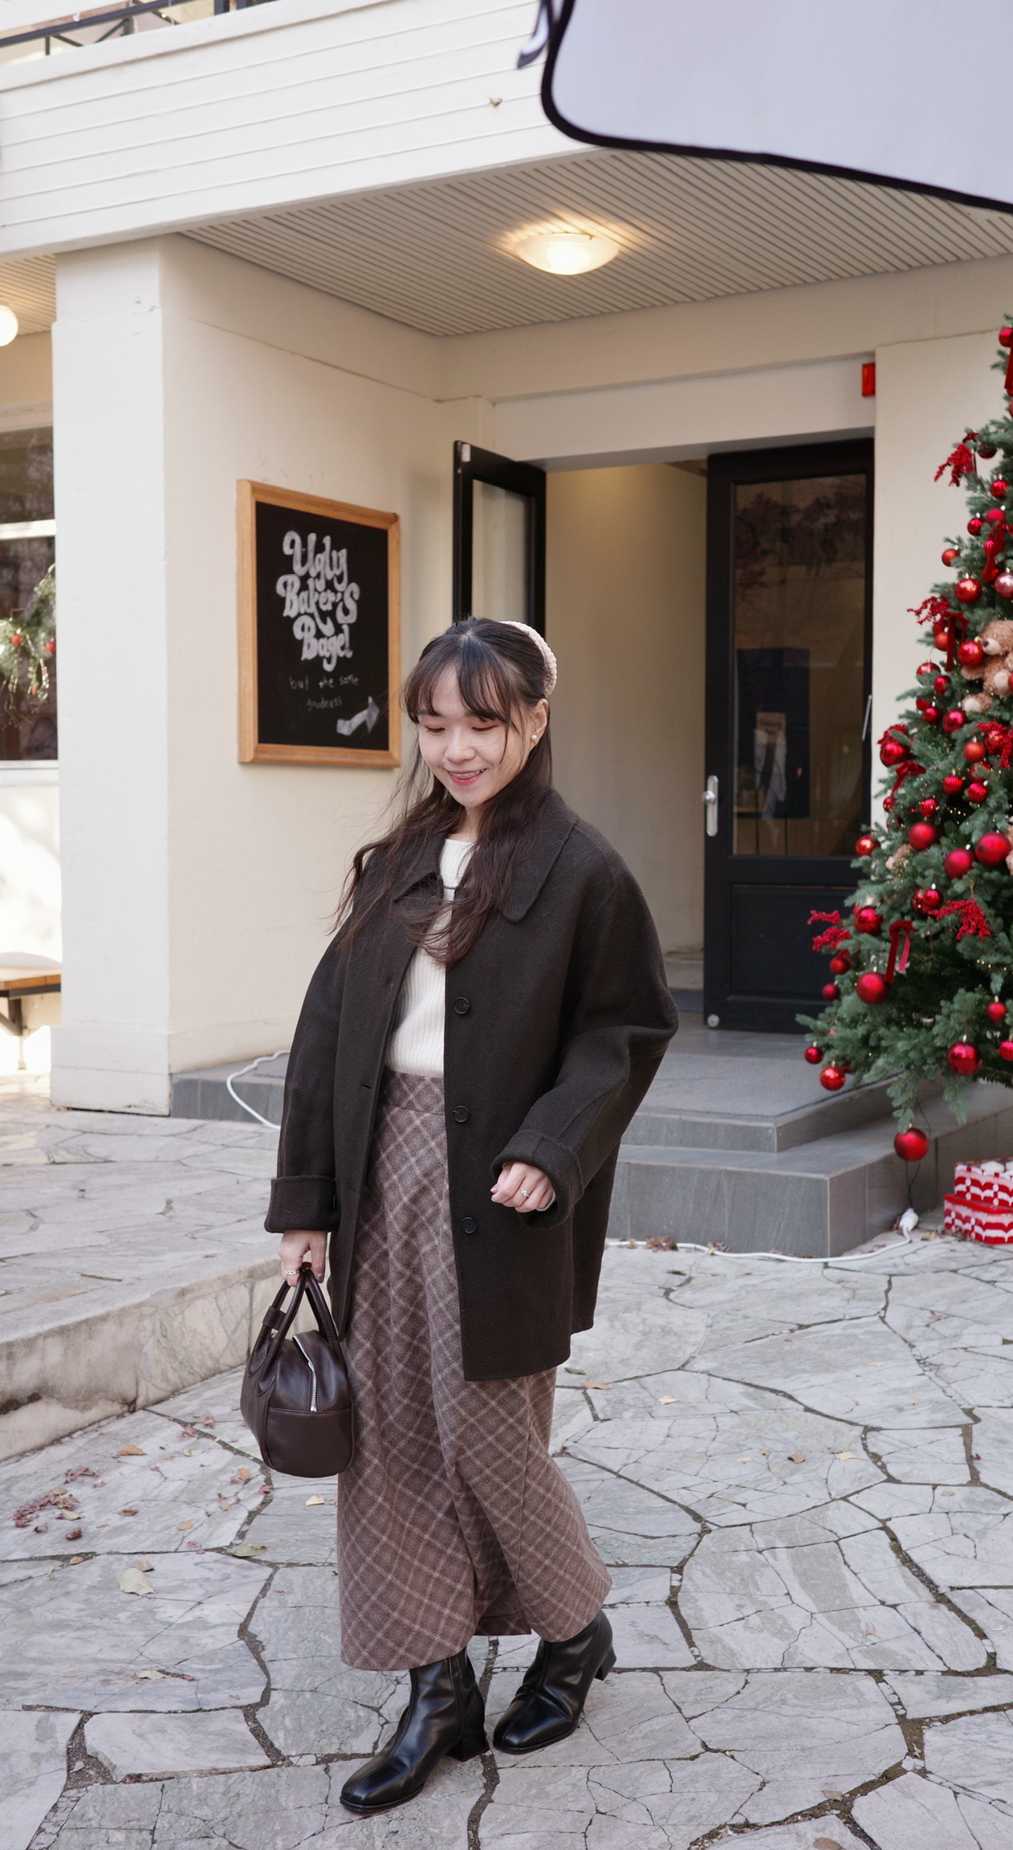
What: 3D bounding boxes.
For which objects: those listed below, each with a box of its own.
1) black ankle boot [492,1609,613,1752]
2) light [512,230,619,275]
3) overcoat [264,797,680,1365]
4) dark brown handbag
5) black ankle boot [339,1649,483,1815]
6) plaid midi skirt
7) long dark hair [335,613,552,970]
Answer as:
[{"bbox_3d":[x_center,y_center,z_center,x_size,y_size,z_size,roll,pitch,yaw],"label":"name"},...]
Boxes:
[{"bbox_3d":[0.070,1.026,2.910,0.095,0.185,0.250,3,17,45],"label":"black ankle boot"},{"bbox_3d":[0.217,-2.429,7.537,0.395,0.100,0.395,0,3,0],"label":"light"},{"bbox_3d":[-0.045,0.214,2.800,0.560,0.790,0.380,2,4,28],"label":"overcoat"},{"bbox_3d":[-0.295,0.625,2.890,0.140,0.280,0.250,-1,3,-16],"label":"dark brown handbag"},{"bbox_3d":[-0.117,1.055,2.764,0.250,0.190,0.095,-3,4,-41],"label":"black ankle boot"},{"bbox_3d":[-0.048,0.602,2.830,0.370,0.800,0.380,2,4,35],"label":"plaid midi skirt"},{"bbox_3d":[-0.081,-0.187,2.750,0.270,0.450,0.250,1,3,25],"label":"long dark hair"}]

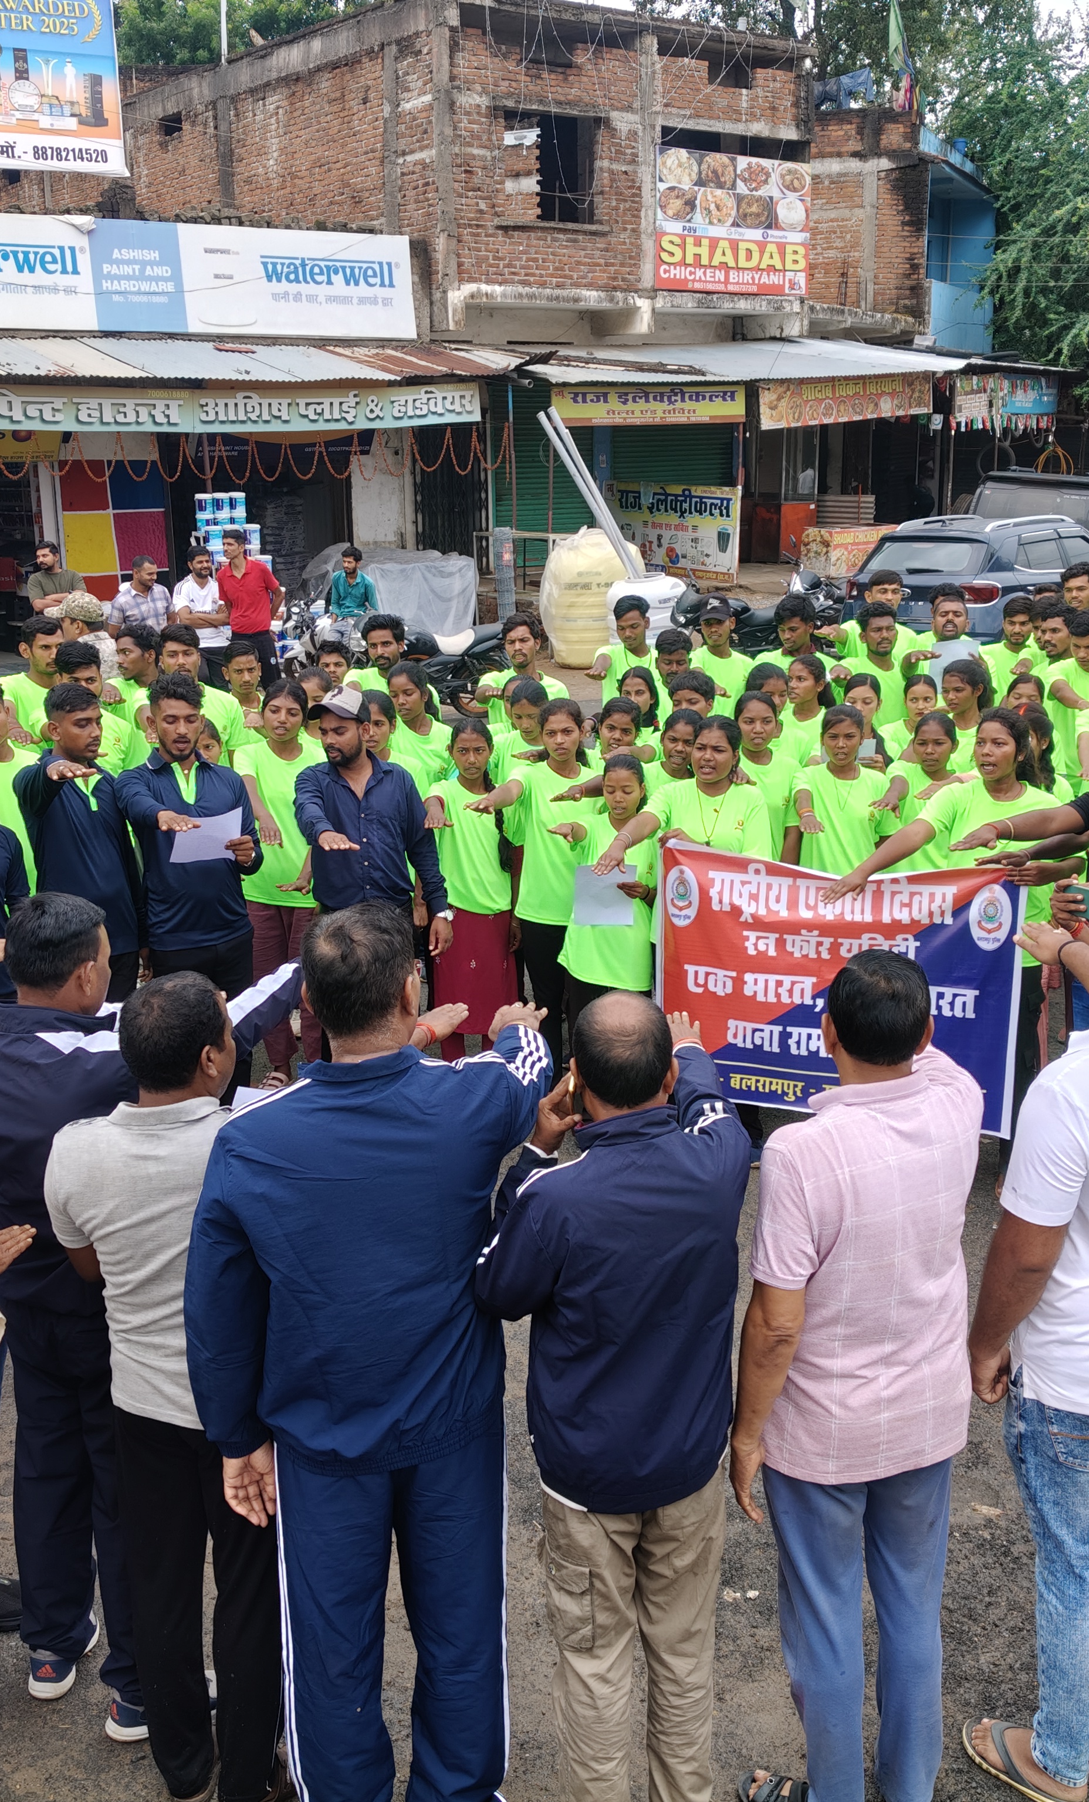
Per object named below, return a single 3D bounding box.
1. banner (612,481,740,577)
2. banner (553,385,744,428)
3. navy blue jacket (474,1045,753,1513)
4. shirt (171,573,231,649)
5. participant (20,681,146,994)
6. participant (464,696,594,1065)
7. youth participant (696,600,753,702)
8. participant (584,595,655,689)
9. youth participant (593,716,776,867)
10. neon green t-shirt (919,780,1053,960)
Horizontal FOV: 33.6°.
[{"bbox_3d":[1.666,-4.819,23.576,2.100,1.200,0.060,10,19,34],"label":"banner"},{"bbox_3d":[1.363,-6.371,23.200,3.000,0.520,0.100,-10,17,-32],"label":"banner"},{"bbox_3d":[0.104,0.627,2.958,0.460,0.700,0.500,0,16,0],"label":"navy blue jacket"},{"bbox_3d":[-2.722,-2.298,14.300,0.500,0.660,0.320,-6,15,-18],"label":"shirt"},{"bbox_3d":[-1.444,0.172,5.832,0.500,1.720,0.640,-6,17,-23],"label":"participant"},{"bbox_3d":[-0.001,0.051,6.627,0.480,1.555,0.650,3,16,11],"label":"participant"},{"bbox_3d":[0.884,-0.636,8.928,0.520,1.660,0.480,0,14,5],"label":"youth participant"},{"bbox_3d":[0.356,-0.608,8.677,0.480,1.690,0.580,1,16,6],"label":"participant"},{"bbox_3d":[0.534,0.180,6.131,0.550,1.575,0.620,3,16,11],"label":"youth participant"},{"bbox_3d":[1.489,-0.094,6.175,0.500,0.650,0.380,5,17,19],"label":"neon green t-shirt"}]

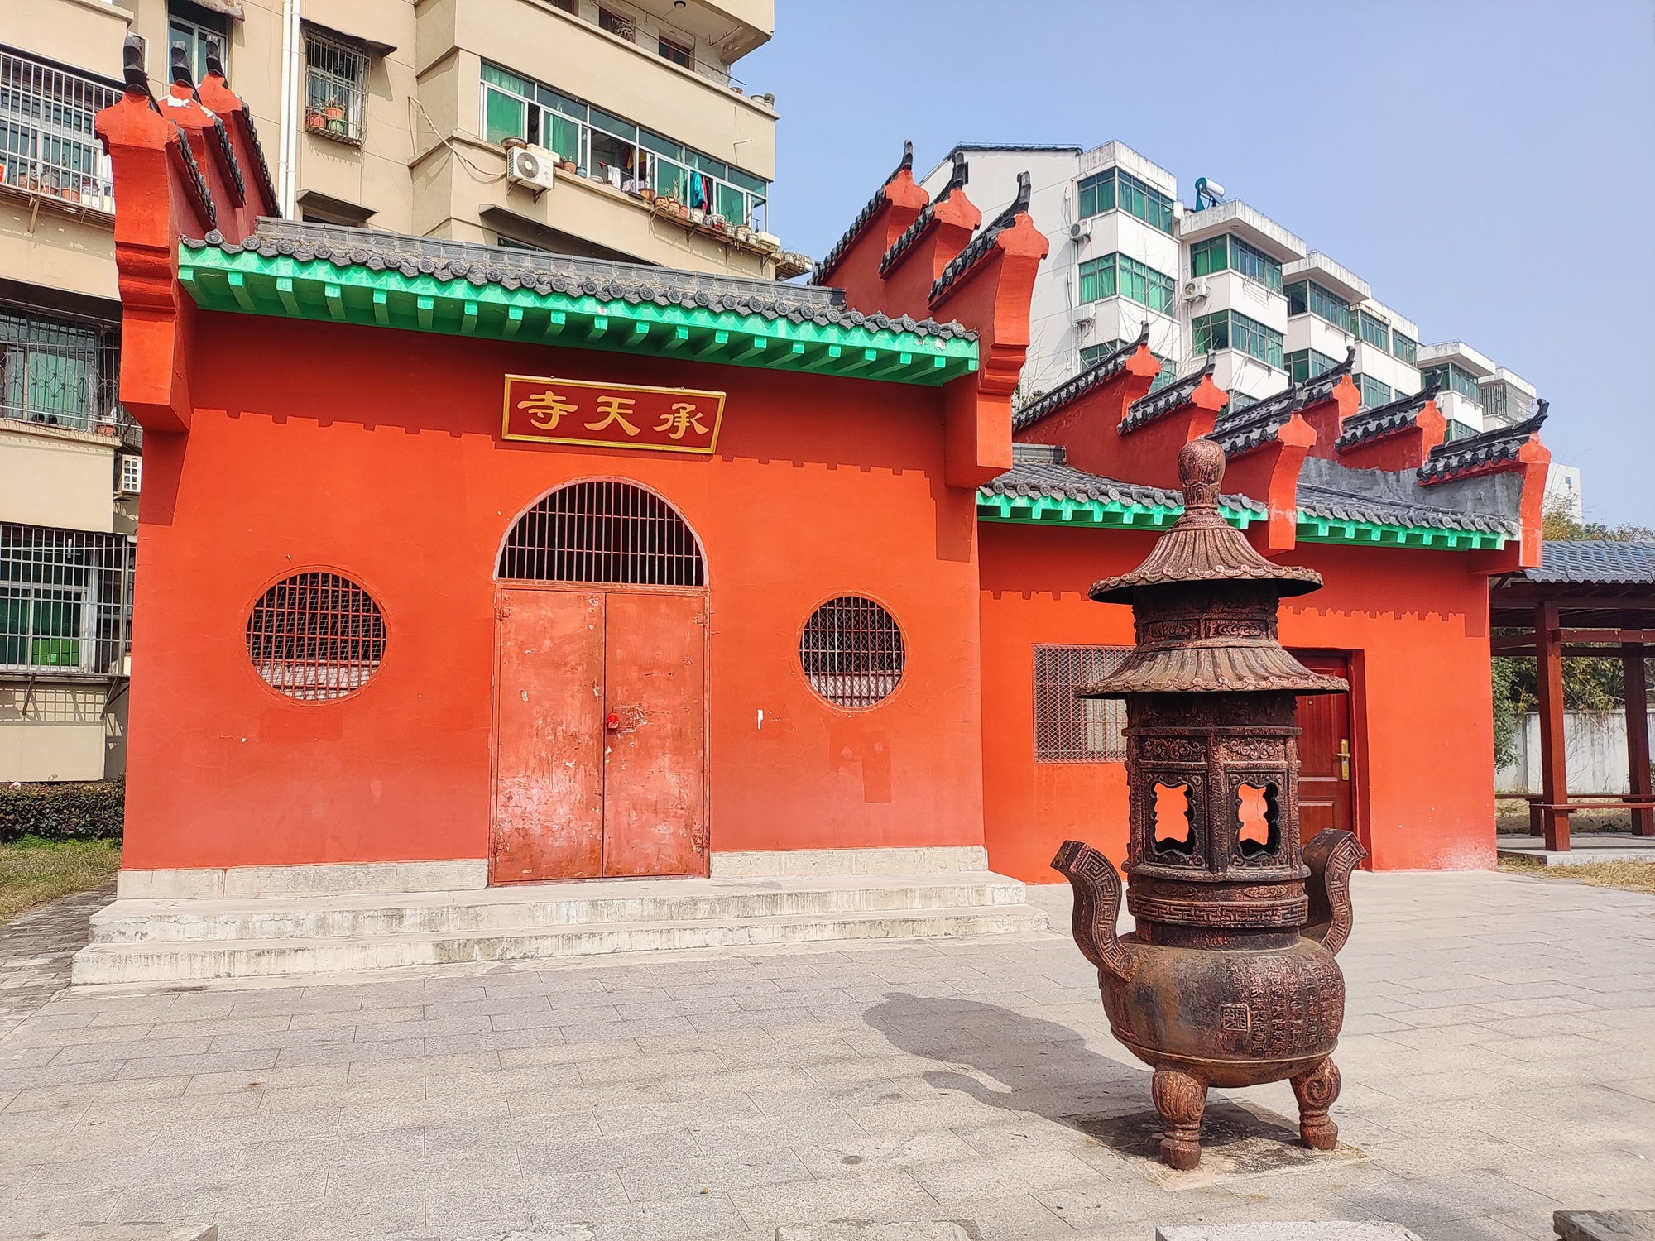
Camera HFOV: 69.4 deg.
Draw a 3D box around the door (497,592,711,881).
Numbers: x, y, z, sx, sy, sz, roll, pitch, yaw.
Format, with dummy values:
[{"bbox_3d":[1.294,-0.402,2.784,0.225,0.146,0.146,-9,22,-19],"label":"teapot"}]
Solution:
[{"bbox_3d":[-1.599,0.796,8.531,1.551,2.107,0.100,2,-5,-18],"label":"door"}]

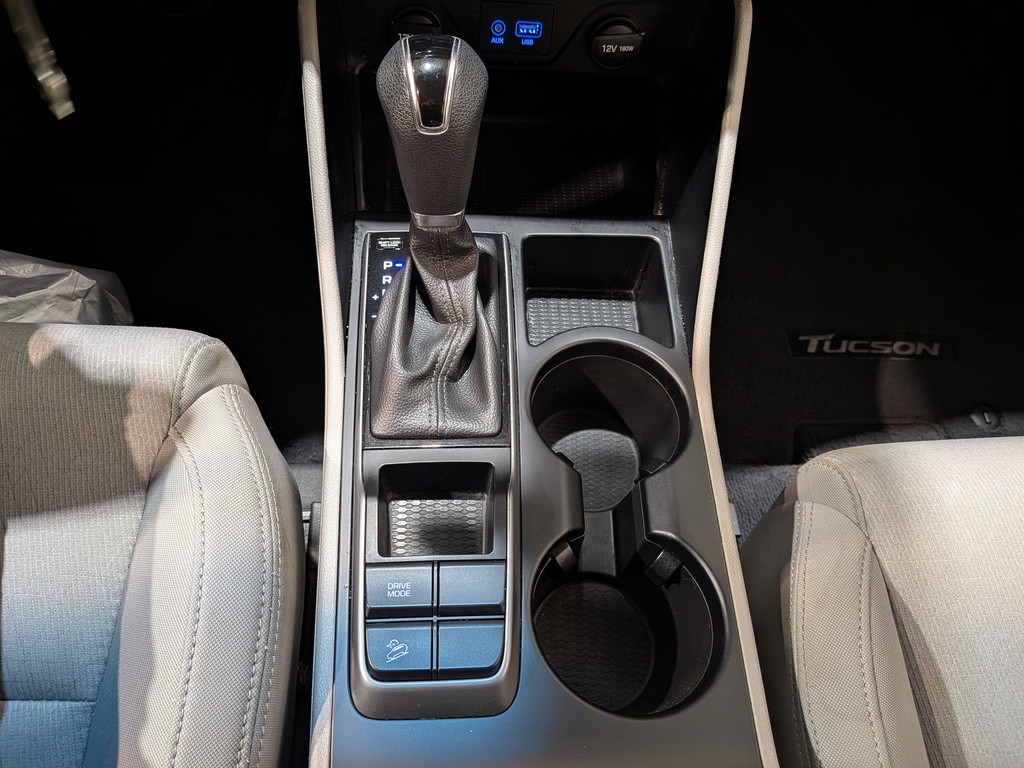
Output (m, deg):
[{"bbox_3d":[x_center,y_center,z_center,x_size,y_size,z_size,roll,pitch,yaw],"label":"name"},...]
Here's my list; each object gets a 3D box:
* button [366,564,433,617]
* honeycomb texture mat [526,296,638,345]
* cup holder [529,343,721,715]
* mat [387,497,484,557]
[{"bbox_3d":[-0.052,0.096,0.330,0.030,0.008,0.025,1,60,-6],"label":"button"},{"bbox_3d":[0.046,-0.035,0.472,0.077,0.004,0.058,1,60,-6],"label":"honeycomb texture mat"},{"bbox_3d":[0.051,0.080,0.393,0.090,0.080,0.195,1,60,-6],"label":"cup holder"},{"bbox_3d":[-0.040,0.079,0.380,0.052,0.004,0.040,1,60,-6],"label":"mat"}]

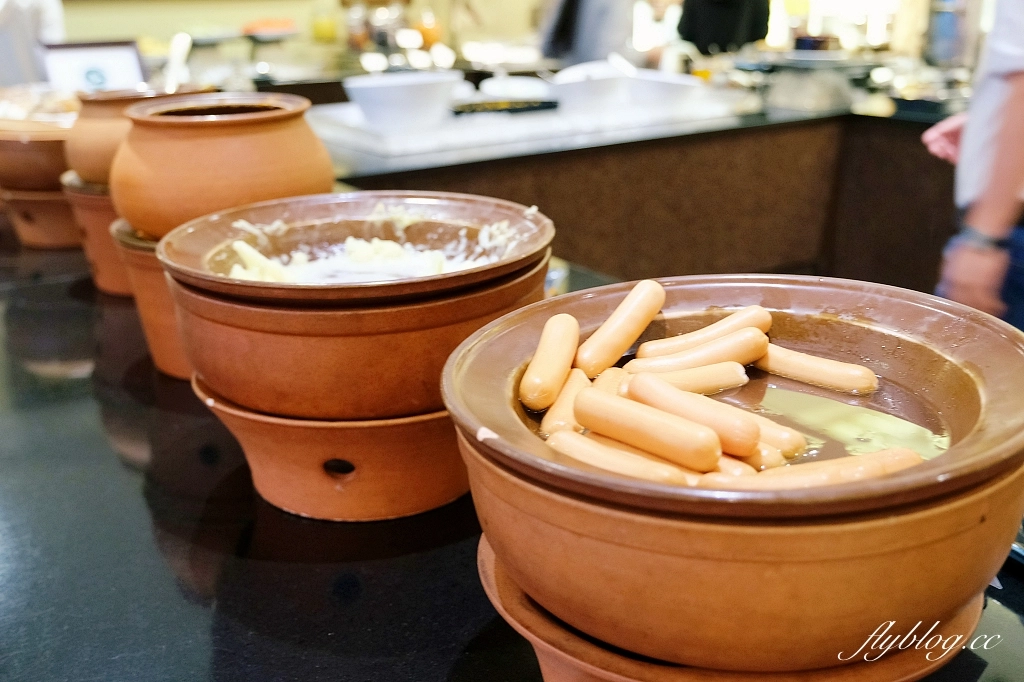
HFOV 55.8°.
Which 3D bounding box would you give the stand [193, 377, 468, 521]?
[{"bbox_3d":[-0.138,0.068,0.964,0.334,0.115,0.334,1,20,6],"label":"stand"}]

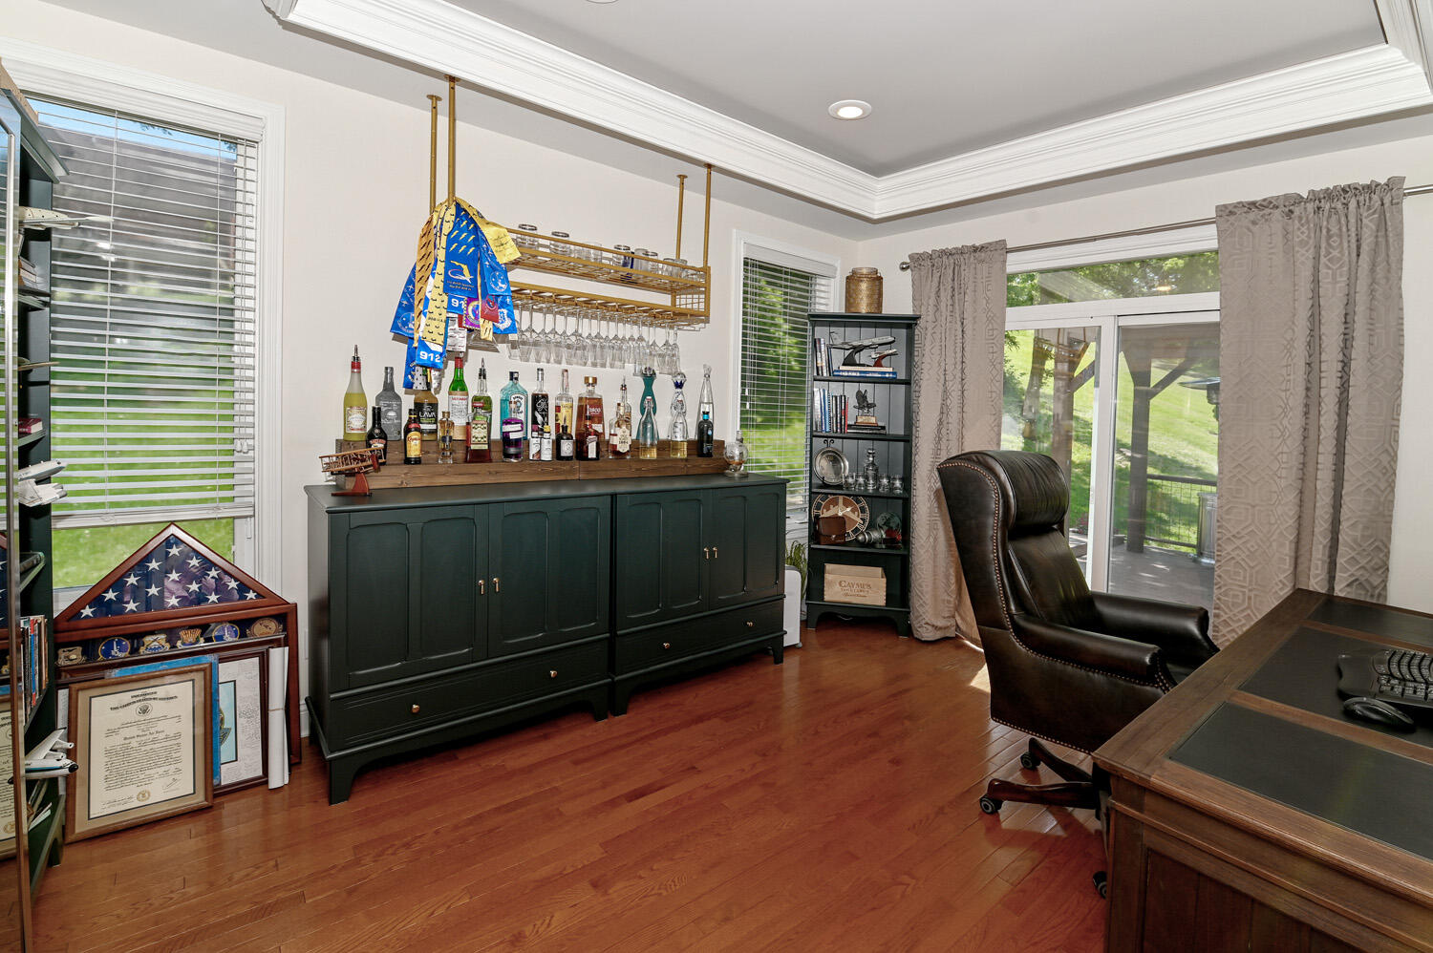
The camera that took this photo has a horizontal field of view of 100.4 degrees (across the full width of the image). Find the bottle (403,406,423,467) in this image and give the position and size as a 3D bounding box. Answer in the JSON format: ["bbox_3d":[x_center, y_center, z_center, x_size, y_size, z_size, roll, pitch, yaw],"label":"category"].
[{"bbox_3d":[-1.120,-0.149,2.207,0.066,0.207,0.064,-1,6,-35],"label":"bottle"}]

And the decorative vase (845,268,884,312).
[{"bbox_3d":[0.916,-1.145,3.712,0.237,0.320,0.237,2,5,9],"label":"decorative vase"}]

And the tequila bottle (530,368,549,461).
[{"bbox_3d":[-0.753,-0.264,2.540,0.078,0.391,0.076,-1,5,-31],"label":"tequila bottle"}]

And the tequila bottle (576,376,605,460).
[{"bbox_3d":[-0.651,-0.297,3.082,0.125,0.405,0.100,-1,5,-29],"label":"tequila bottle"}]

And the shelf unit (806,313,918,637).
[{"bbox_3d":[0.956,-0.015,4.013,0.755,2.080,0.360,2,4,7],"label":"shelf unit"}]

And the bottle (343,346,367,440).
[{"bbox_3d":[-1.343,-0.306,2.216,0.085,0.355,0.085,-3,7,-38],"label":"bottle"}]

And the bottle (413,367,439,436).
[{"bbox_3d":[-1.151,-0.280,2.368,0.091,0.285,0.091,-3,7,-38],"label":"bottle"}]

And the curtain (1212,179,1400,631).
[{"bbox_3d":[2.506,0.015,2.584,0.130,2.419,0.590,-2,6,-42],"label":"curtain"}]

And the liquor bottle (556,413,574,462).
[{"bbox_3d":[-0.657,-0.172,2.592,0.075,0.213,0.075,0,5,-27],"label":"liquor bottle"}]

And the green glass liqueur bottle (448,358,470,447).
[{"bbox_3d":[-1.053,-0.314,2.440,0.085,0.348,0.085,-3,7,-38],"label":"green glass liqueur bottle"}]

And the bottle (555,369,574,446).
[{"bbox_3d":[-0.691,-0.323,2.720,0.084,0.329,0.084,-3,7,-38],"label":"bottle"}]

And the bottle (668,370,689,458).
[{"bbox_3d":[-0.218,-0.353,3.399,0.110,0.465,0.110,1,4,0],"label":"bottle"}]

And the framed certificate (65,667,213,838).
[{"bbox_3d":[-1.757,0.830,1.829,0.335,0.440,0.030,-1,-11,-31],"label":"framed certificate"}]

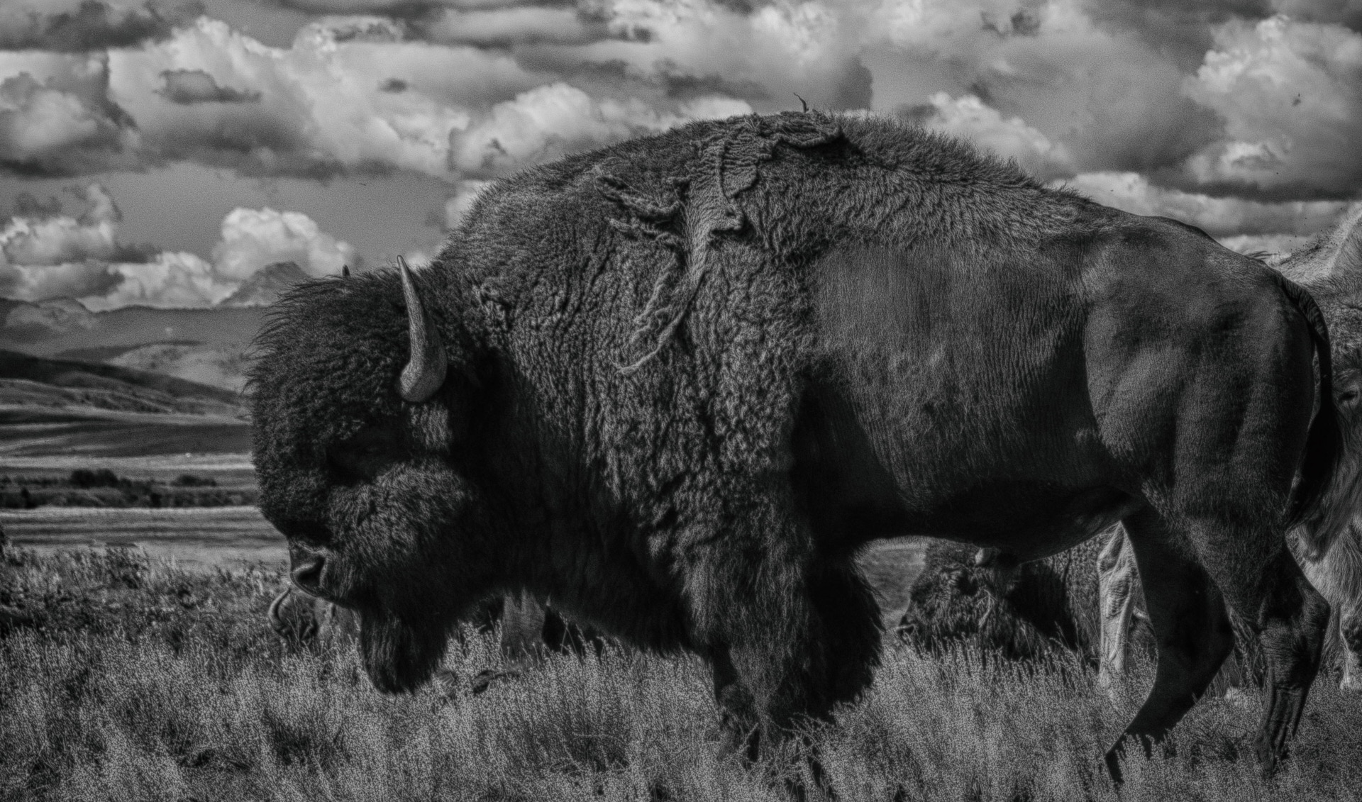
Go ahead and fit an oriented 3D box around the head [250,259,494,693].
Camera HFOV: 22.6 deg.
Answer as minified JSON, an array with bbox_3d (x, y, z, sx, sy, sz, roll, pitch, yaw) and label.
[{"bbox_3d":[-0.794,0.193,8.750,0.600,1.100,0.620,0,0,-12],"label":"head"}]

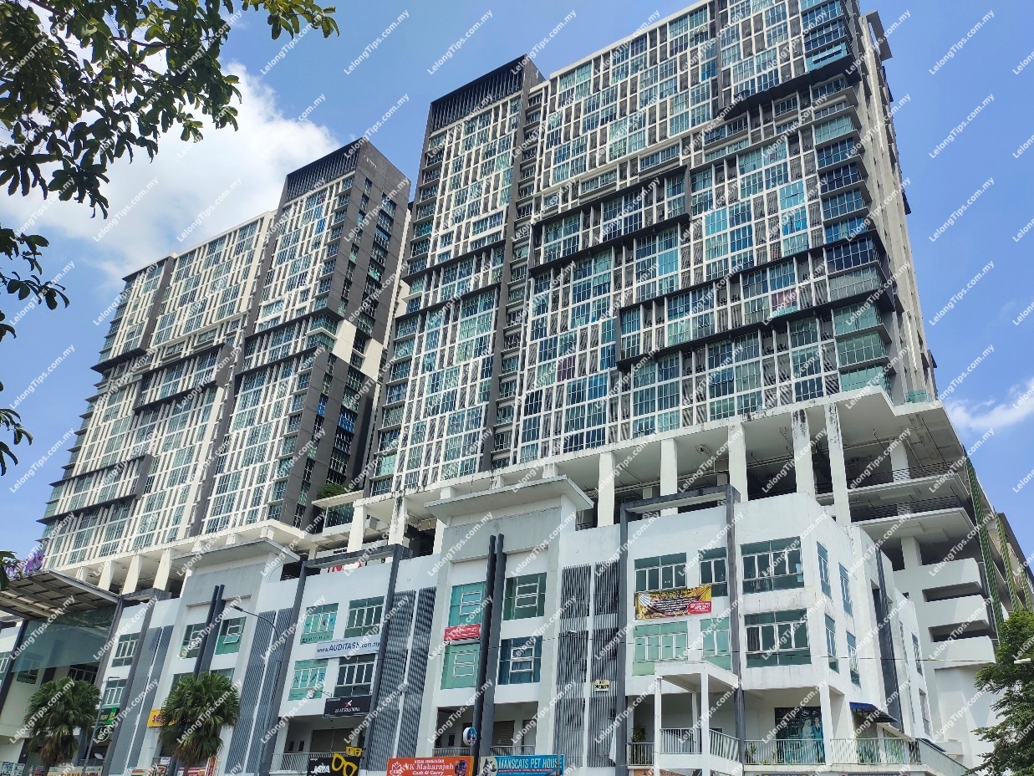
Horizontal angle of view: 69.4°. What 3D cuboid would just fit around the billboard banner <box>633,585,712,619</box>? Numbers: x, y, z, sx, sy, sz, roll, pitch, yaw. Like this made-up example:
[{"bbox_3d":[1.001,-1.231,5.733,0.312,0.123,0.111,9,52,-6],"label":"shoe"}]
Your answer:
[{"bbox_3d":[8.691,11.998,41.838,4.400,1.480,0.050,-14,-33,31],"label":"billboard banner"}]

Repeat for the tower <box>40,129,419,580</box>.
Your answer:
[{"bbox_3d":[-45.456,2.744,122.027,62.000,67.000,18.000,-16,-35,32],"label":"tower"}]

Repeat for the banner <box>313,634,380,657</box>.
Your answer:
[{"bbox_3d":[-11.858,18.010,52.020,6.163,1.286,0.129,-16,-35,32],"label":"banner"}]

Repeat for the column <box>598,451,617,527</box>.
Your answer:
[{"bbox_3d":[9.039,10.646,74.997,1.272,8.000,0.900,-14,-33,31],"label":"column"}]

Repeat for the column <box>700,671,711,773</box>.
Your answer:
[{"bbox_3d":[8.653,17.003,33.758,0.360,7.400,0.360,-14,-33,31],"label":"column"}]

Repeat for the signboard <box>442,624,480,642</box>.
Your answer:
[{"bbox_3d":[-3.598,16.035,48.996,2.700,0.820,0.050,-14,-33,31],"label":"signboard"}]

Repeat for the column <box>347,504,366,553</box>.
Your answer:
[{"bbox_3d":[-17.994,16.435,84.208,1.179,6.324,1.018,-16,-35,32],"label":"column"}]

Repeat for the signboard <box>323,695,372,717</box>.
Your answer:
[{"bbox_3d":[-11.469,21.236,49.948,4.180,1.201,0.161,-16,-35,32],"label":"signboard"}]

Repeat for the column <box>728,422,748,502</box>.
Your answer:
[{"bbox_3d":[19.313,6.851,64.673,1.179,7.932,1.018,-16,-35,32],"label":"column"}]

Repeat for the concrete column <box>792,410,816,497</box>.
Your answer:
[{"bbox_3d":[24.870,5.977,64.665,1.293,8.000,0.950,-14,-33,31],"label":"concrete column"}]

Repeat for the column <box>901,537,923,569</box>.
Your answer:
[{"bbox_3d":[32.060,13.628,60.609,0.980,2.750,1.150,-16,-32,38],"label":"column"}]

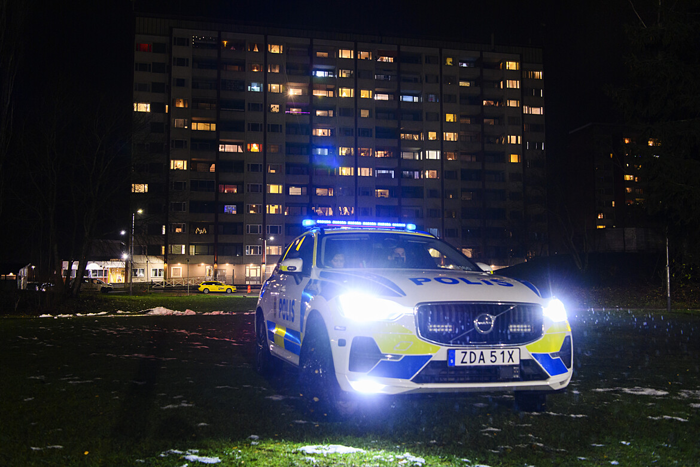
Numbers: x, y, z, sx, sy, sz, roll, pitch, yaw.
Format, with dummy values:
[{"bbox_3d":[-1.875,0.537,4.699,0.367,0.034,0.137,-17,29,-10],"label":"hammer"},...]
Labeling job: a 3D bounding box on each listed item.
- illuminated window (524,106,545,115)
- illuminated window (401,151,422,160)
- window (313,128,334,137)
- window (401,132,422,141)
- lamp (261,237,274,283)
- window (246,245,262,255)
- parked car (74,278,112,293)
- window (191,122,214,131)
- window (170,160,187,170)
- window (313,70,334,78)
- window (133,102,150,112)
[{"bbox_3d":[28.058,-18.804,101.044,3.430,1.262,0.150,1,-4,-12],"label":"illuminated window"},{"bbox_3d":[8.838,-11.097,94.556,3.285,1.274,0.150,1,-4,-12],"label":"illuminated window"},{"bbox_3d":[-3.737,-13.909,91.189,2.820,1.100,0.150,1,-5,-11],"label":"window"},{"bbox_3d":[8.810,-13.680,93.733,3.350,1.100,0.150,1,-5,-11],"label":"window"},{"bbox_3d":[-9.358,3.545,75.000,1.600,6.180,0.350,0,-5,0],"label":"lamp"},{"bbox_3d":[-12.645,2.222,87.460,2.099,1.324,0.150,1,-4,-12],"label":"window"},{"bbox_3d":[-30.412,6.229,78.000,4.600,1.720,1.850,1,-5,-11],"label":"parked car"},{"bbox_3d":[-19.594,-14.300,88.738,3.121,1.200,0.150,1,-4,-12],"label":"window"},{"bbox_3d":[-22.320,-8.877,86.252,2.124,1.305,0.150,1,-4,-12],"label":"window"},{"bbox_3d":[-3.594,-22.082,91.916,3.190,1.100,0.150,1,-5,-11],"label":"window"},{"bbox_3d":[-27.942,-16.918,88.953,2.167,1.272,0.150,1,-4,-12],"label":"window"}]

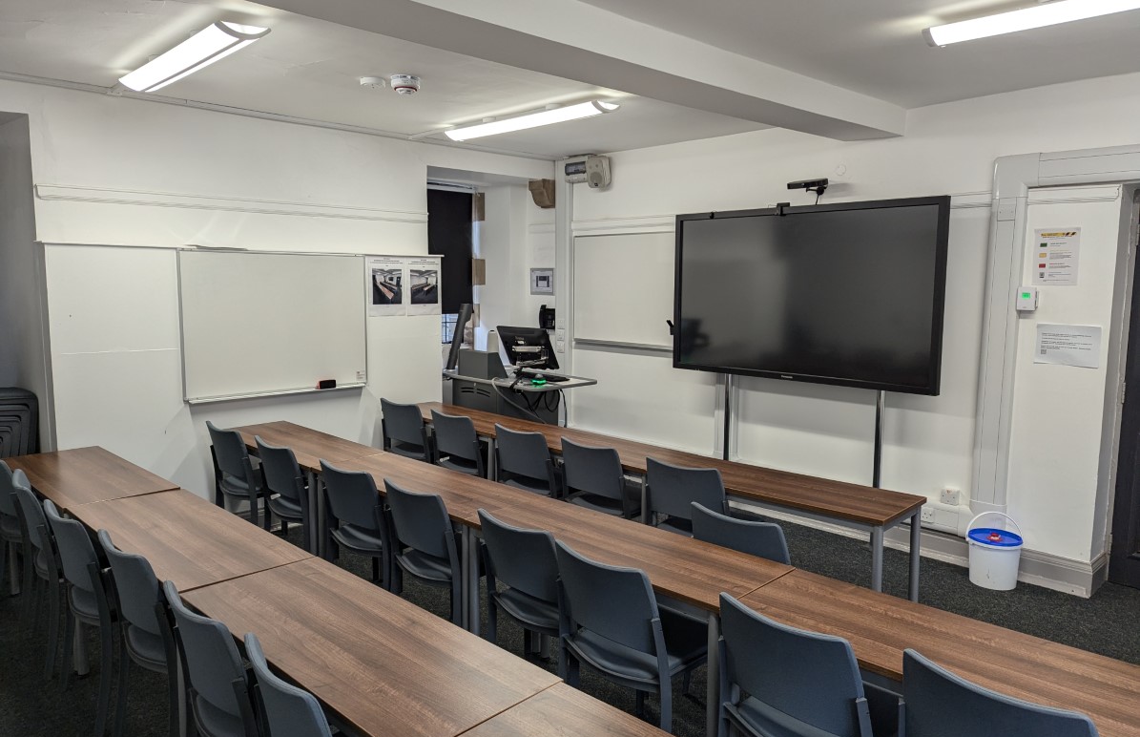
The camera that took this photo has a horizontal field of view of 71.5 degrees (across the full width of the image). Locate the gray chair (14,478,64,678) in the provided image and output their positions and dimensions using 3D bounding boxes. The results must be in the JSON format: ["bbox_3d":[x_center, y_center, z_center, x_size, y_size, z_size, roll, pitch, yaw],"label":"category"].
[{"bbox_3d":[-2.140,0.842,3.584,0.520,0.810,0.530,7,9,44],"label":"gray chair"}]

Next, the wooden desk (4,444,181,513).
[{"bbox_3d":[-2.318,0.860,3.832,1.200,0.730,0.445,7,9,44],"label":"wooden desk"}]

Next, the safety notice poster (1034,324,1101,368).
[{"bbox_3d":[2.656,-0.121,4.228,0.297,0.210,0.008,7,9,44],"label":"safety notice poster"}]

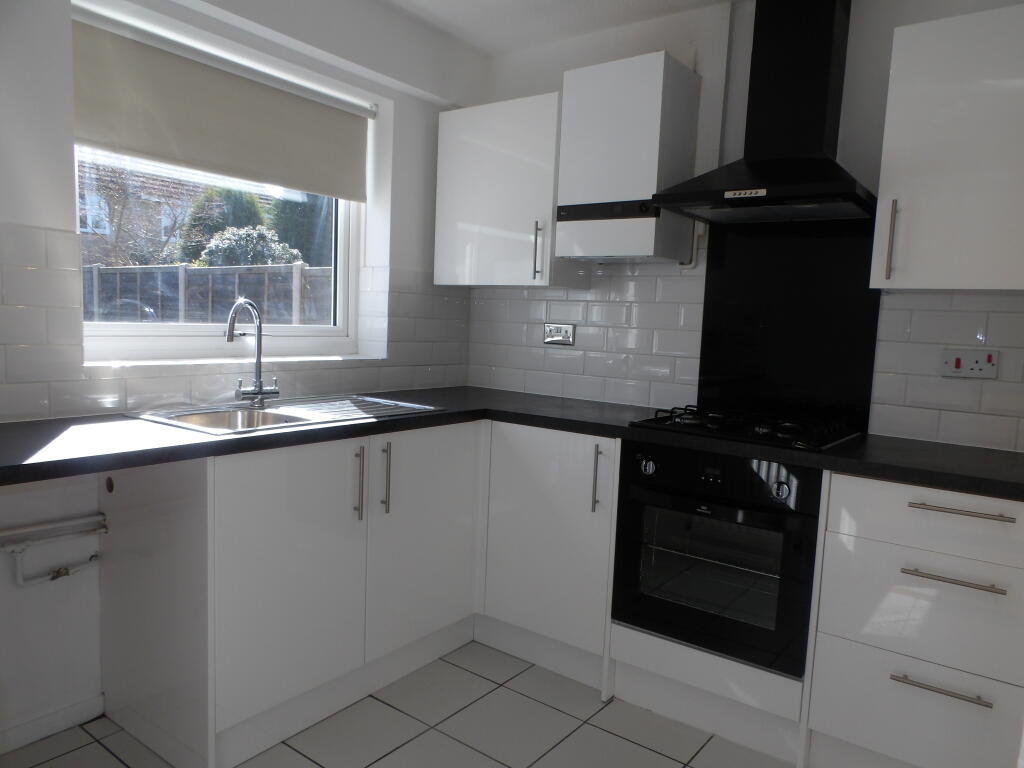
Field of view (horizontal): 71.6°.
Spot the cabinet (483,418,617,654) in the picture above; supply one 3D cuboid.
[{"bbox_3d":[0.282,0.494,2.655,0.500,0.720,0.569,6,7,36],"label":"cabinet"}]

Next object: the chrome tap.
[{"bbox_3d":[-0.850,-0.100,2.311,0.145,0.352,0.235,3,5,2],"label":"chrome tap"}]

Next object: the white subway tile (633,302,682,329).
[{"bbox_3d":[0.557,-0.263,2.758,0.200,0.100,0.010,6,7,36],"label":"white subway tile"}]

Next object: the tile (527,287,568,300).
[{"bbox_3d":[0.159,-0.397,3.073,0.200,0.070,0.009,6,7,36],"label":"tile"}]

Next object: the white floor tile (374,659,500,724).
[{"bbox_3d":[-0.261,1.026,2.377,0.303,0.010,0.333,6,7,36],"label":"white floor tile"}]

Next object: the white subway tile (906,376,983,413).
[{"bbox_3d":[1.331,0.029,2.198,0.200,0.100,0.010,6,7,36],"label":"white subway tile"}]

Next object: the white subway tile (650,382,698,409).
[{"bbox_3d":[0.625,0.051,2.741,0.196,0.100,0.010,6,7,36],"label":"white subway tile"}]

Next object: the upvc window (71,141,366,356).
[{"bbox_3d":[-0.992,-0.605,2.512,0.075,1.020,1.160,6,7,36],"label":"upvc window"}]

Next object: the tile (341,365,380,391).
[{"bbox_3d":[-0.603,-0.012,2.837,0.009,0.100,0.200,6,7,36],"label":"tile"}]

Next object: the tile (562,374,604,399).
[{"bbox_3d":[0.307,0.015,2.999,0.200,0.100,0.009,6,7,36],"label":"tile"}]

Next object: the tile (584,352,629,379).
[{"bbox_3d":[0.388,-0.079,2.908,0.199,0.100,0.010,6,7,36],"label":"tile"}]

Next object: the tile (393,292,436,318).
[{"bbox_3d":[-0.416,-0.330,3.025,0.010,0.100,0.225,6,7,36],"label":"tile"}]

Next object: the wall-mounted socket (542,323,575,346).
[{"bbox_3d":[0.198,-0.213,3.049,0.148,0.086,0.014,6,6,37],"label":"wall-mounted socket"}]

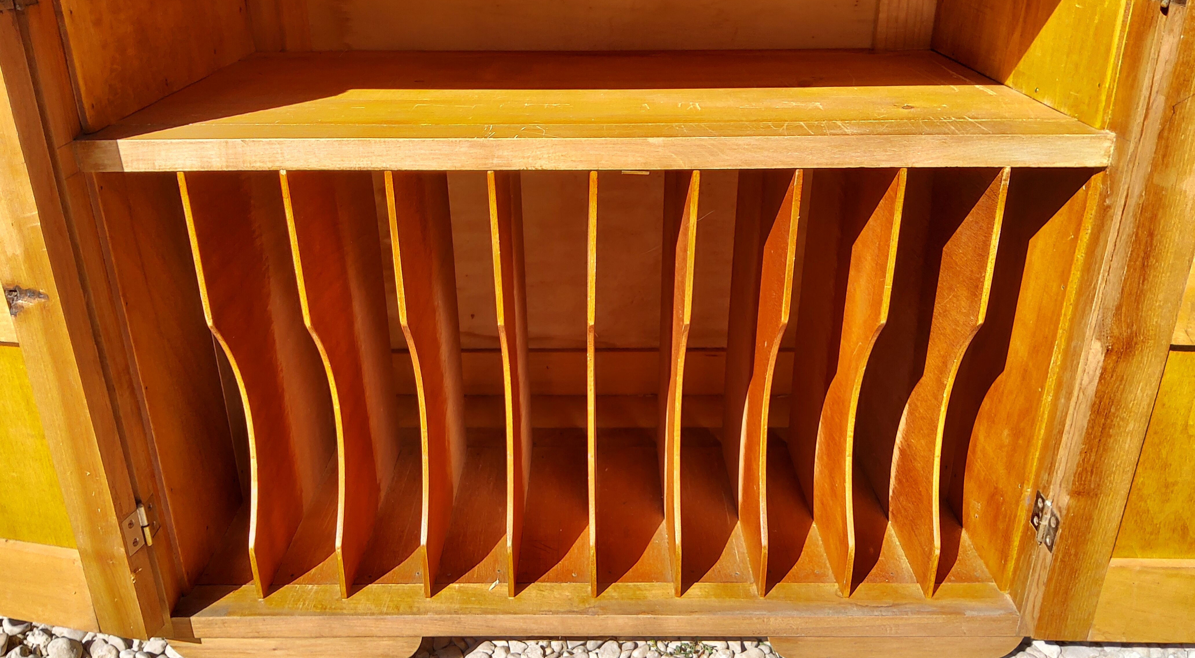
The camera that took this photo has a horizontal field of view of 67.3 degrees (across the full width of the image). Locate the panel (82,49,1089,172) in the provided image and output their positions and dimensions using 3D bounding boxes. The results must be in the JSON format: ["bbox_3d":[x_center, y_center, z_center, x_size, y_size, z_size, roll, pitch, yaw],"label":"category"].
[{"bbox_3d":[-0.003,-0.213,0.828,0.755,0.023,0.388,0,26,0],"label":"panel"}]

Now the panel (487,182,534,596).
[{"bbox_3d":[-0.079,0.012,0.854,0.007,0.398,0.254,0,24,0],"label":"panel"}]

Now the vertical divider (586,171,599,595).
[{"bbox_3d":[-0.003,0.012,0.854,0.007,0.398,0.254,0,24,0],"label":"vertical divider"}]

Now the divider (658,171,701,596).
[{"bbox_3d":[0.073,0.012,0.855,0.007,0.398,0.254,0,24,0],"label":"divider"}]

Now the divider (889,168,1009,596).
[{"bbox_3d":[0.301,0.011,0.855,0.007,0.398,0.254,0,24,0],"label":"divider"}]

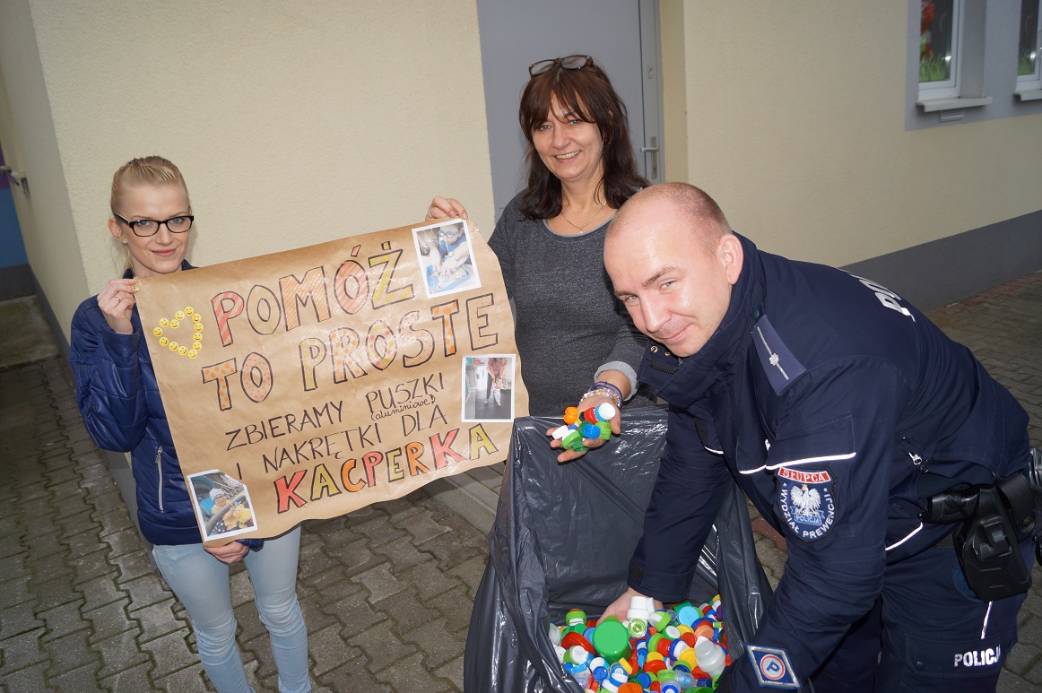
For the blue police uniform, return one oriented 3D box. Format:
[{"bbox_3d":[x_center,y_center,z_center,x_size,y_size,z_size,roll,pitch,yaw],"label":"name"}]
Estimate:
[{"bbox_3d":[0.415,0.179,1.201,0.640,0.580,0.540,-45,19,-4],"label":"blue police uniform"}]

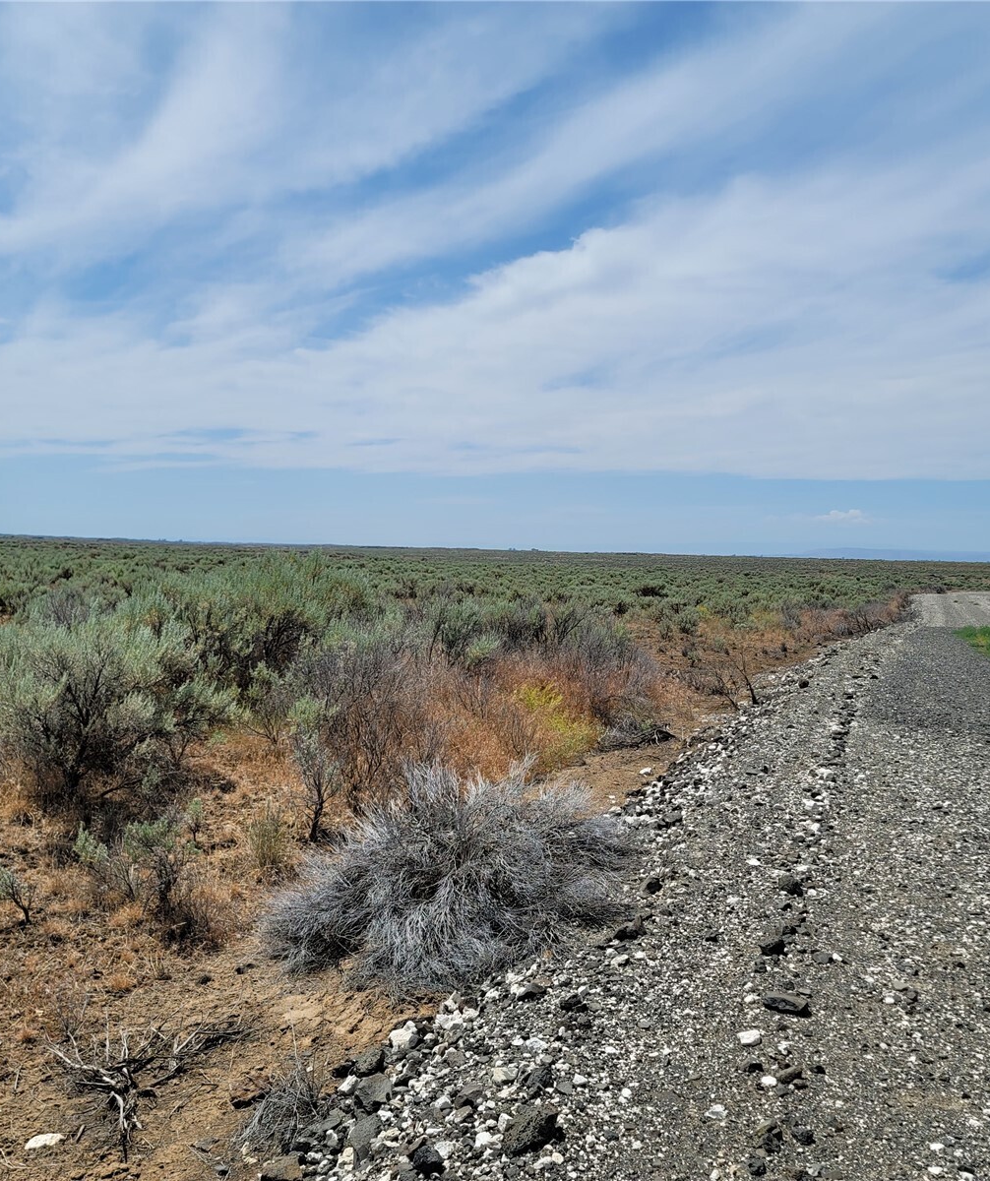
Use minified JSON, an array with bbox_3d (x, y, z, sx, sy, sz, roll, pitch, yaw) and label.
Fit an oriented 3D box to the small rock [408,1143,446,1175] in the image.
[{"bbox_3d":[-0.186,1.560,3.122,0.104,0.068,0.089,1,2,-3],"label":"small rock"}]

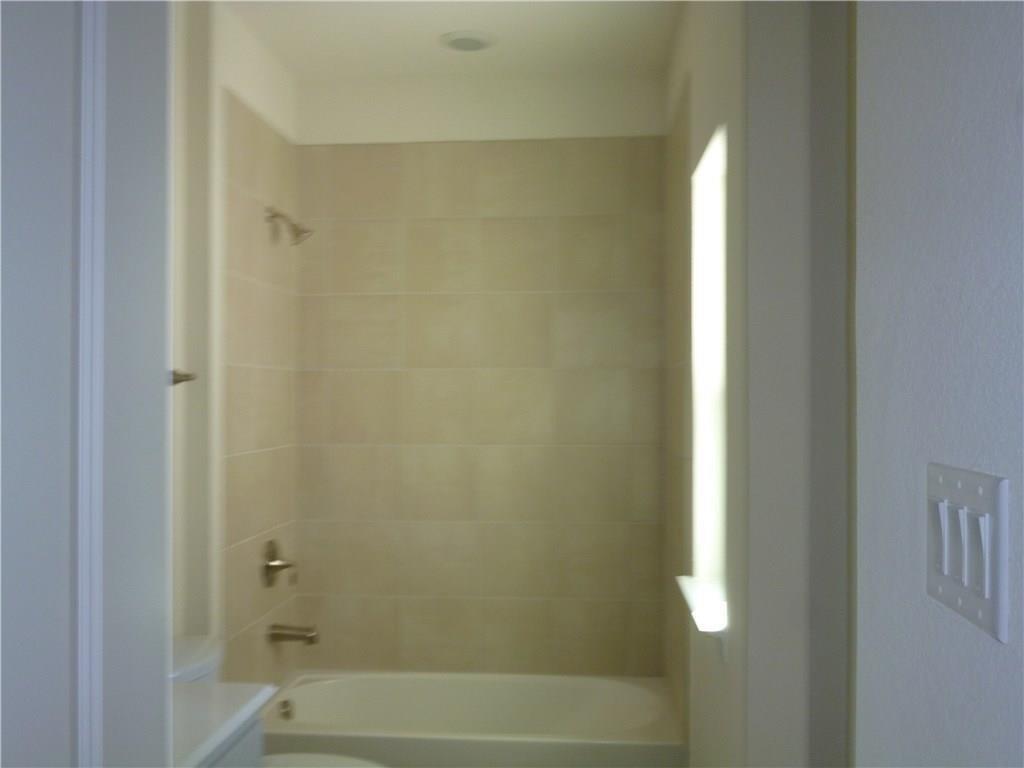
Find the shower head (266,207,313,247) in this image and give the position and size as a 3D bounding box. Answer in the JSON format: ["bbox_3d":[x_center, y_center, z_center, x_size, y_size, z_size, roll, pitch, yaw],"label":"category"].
[{"bbox_3d":[-0.834,-0.589,3.554,0.165,0.138,0.085,0,0,5],"label":"shower head"}]

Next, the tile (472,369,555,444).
[{"bbox_3d":[0.009,0.092,3.807,0.305,0.305,0.012,0,-1,5],"label":"tile"}]

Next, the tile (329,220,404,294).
[{"bbox_3d":[-0.591,-0.515,3.858,0.309,0.303,0.010,0,-1,5],"label":"tile"}]

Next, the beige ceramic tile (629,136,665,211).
[{"bbox_3d":[0.537,-0.830,3.773,0.139,0.303,0.010,0,-1,5],"label":"beige ceramic tile"}]

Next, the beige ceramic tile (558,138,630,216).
[{"bbox_3d":[0.323,-0.827,3.787,0.305,0.305,0.012,0,-1,5],"label":"beige ceramic tile"}]

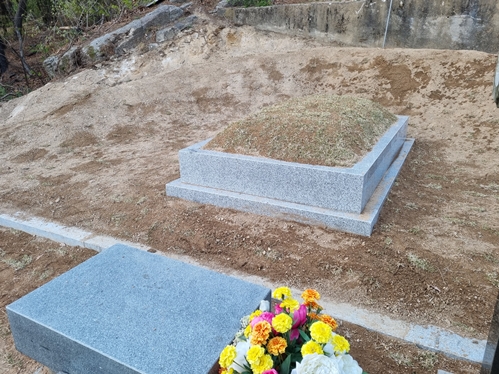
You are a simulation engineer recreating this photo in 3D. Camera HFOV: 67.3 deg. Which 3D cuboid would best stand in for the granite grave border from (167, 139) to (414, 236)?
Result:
[{"bbox_3d":[0.676,-0.261,4.104,1.814,0.109,2.687,9,23,27],"label":"granite grave border"}]

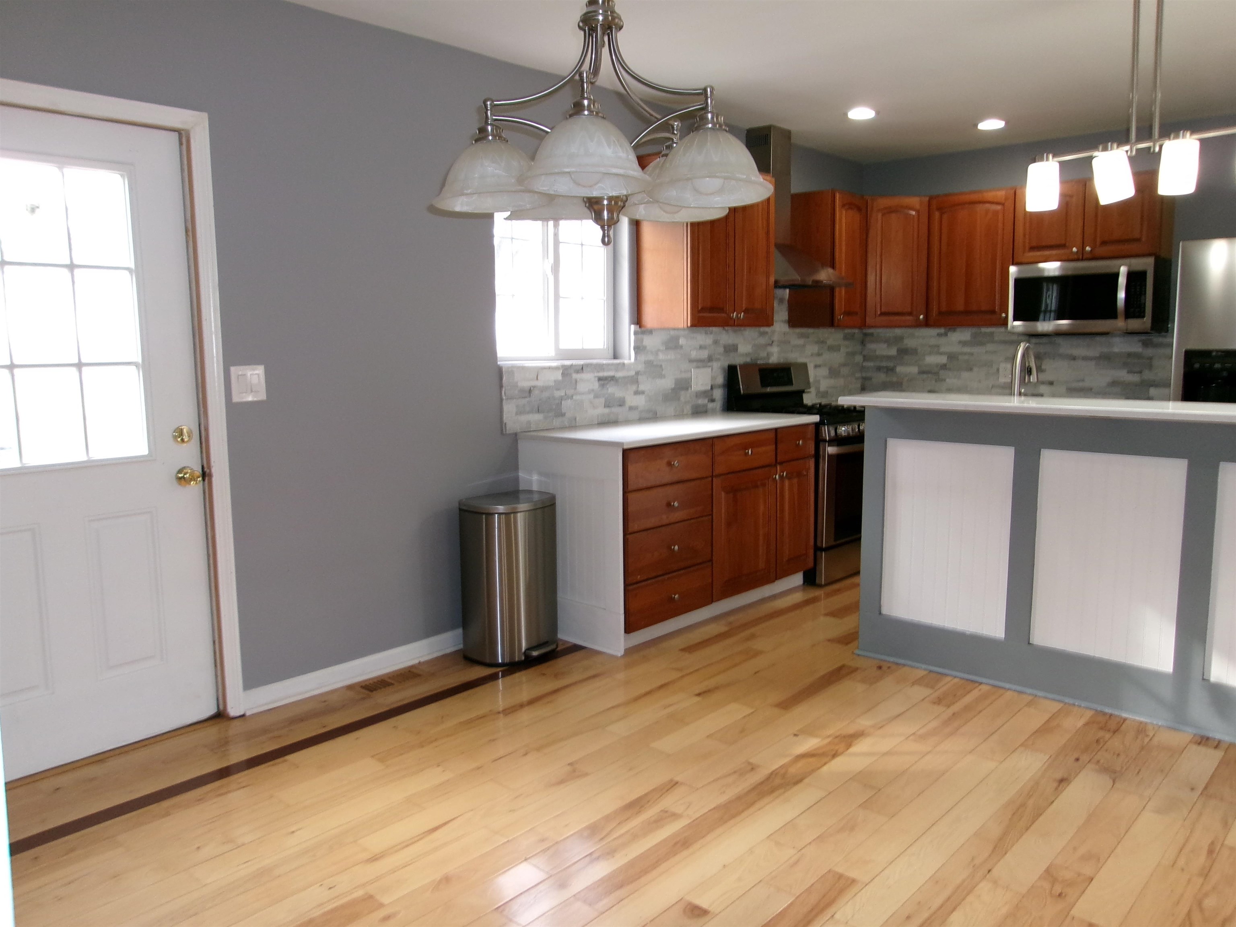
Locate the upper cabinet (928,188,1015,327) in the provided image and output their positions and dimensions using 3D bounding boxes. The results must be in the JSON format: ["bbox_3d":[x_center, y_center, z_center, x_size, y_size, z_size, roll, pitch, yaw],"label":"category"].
[{"bbox_3d":[2.255,-1.259,6.023,0.524,0.816,0.329,6,9,41],"label":"upper cabinet"}]

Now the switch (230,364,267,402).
[{"bbox_3d":[-1.296,-0.280,3.385,0.010,0.121,0.122,6,9,41],"label":"switch"}]

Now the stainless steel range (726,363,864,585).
[{"bbox_3d":[1.125,0.014,5.660,0.680,1.185,0.765,6,9,41],"label":"stainless steel range"}]

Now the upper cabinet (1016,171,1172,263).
[{"bbox_3d":[2.736,-1.395,5.580,0.759,0.442,0.329,6,9,41],"label":"upper cabinet"}]

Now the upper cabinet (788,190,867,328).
[{"bbox_3d":[1.317,-1.255,6.027,0.330,0.816,0.372,6,9,41],"label":"upper cabinet"}]

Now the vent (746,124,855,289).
[{"bbox_3d":[0.998,-1.451,5.514,0.490,0.880,0.620,6,9,41],"label":"vent"}]

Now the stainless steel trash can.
[{"bbox_3d":[-0.432,0.482,4.099,0.305,0.662,0.390,6,9,41],"label":"stainless steel trash can"}]

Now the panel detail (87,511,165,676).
[{"bbox_3d":[-1.615,0.428,3.180,0.020,0.541,0.217,6,9,41],"label":"panel detail"}]

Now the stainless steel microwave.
[{"bbox_3d":[2.728,-0.961,5.596,0.756,0.395,0.399,6,9,41],"label":"stainless steel microwave"}]

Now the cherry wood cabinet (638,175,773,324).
[{"bbox_3d":[0.474,-1.131,5.073,0.330,0.816,0.760,6,9,41],"label":"cherry wood cabinet"}]

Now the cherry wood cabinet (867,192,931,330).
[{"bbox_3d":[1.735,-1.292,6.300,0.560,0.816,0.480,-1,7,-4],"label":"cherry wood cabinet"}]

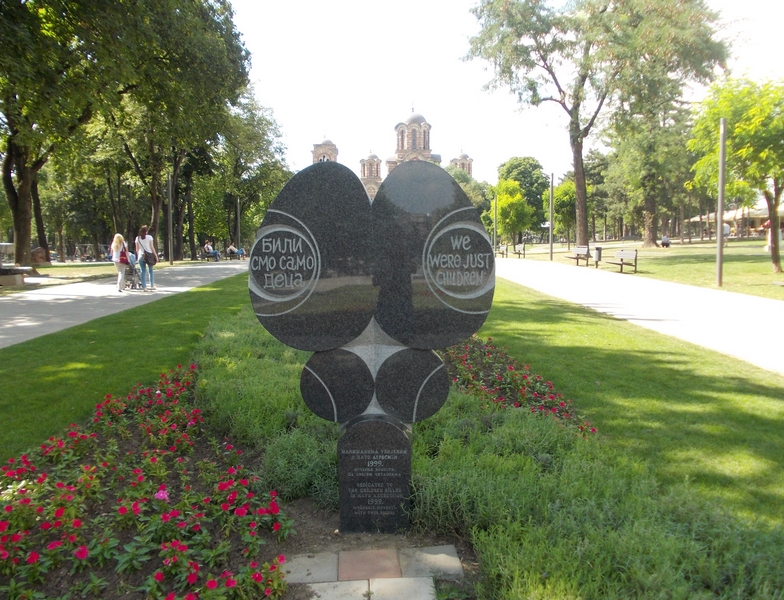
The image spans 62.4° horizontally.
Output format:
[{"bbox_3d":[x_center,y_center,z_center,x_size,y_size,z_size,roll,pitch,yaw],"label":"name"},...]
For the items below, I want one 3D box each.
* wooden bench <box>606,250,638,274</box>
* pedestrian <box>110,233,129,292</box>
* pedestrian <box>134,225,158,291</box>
[{"bbox_3d":[9.018,-1.548,25.574,0.580,0.860,1.850,0,4,-2],"label":"wooden bench"},{"bbox_3d":[-7.193,-0.978,17.100,0.480,1.540,0.380,0,4,-2],"label":"pedestrian"},{"bbox_3d":[-6.463,-1.103,17.000,0.580,1.720,0.400,0,4,-2],"label":"pedestrian"}]

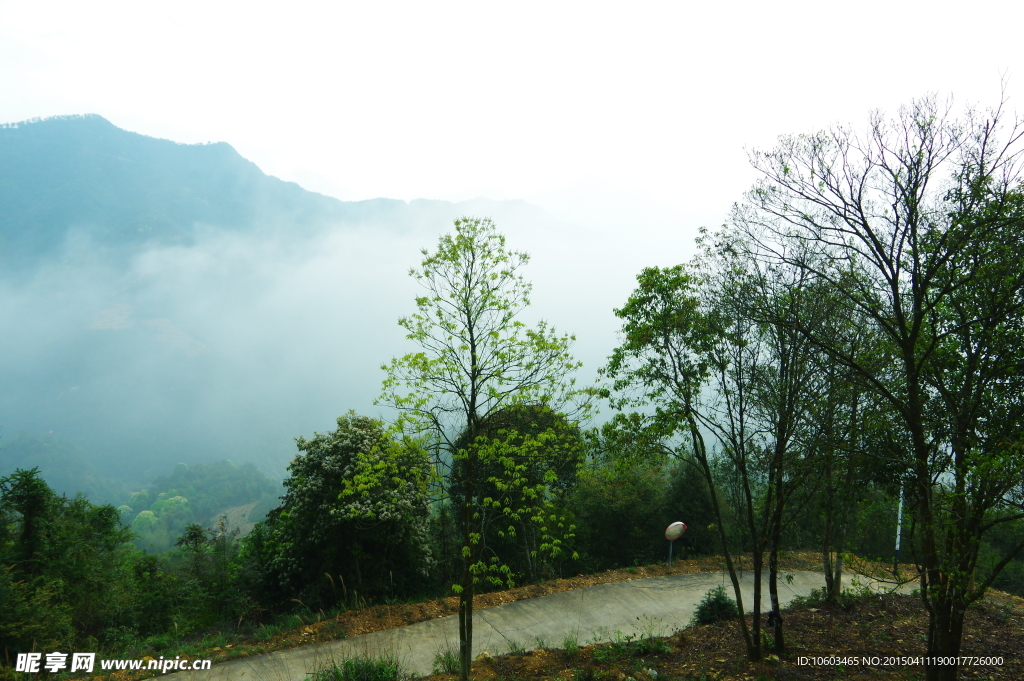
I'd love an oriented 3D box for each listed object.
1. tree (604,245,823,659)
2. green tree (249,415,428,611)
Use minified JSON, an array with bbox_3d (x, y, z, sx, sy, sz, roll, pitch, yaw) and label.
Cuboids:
[{"bbox_3d":[4.280,2.360,16.300,4.500,8.600,4.000,0,4,0],"label":"tree"},{"bbox_3d":[-4.440,4.430,20.000,4.600,5.000,4.300,0,4,0],"label":"green tree"}]

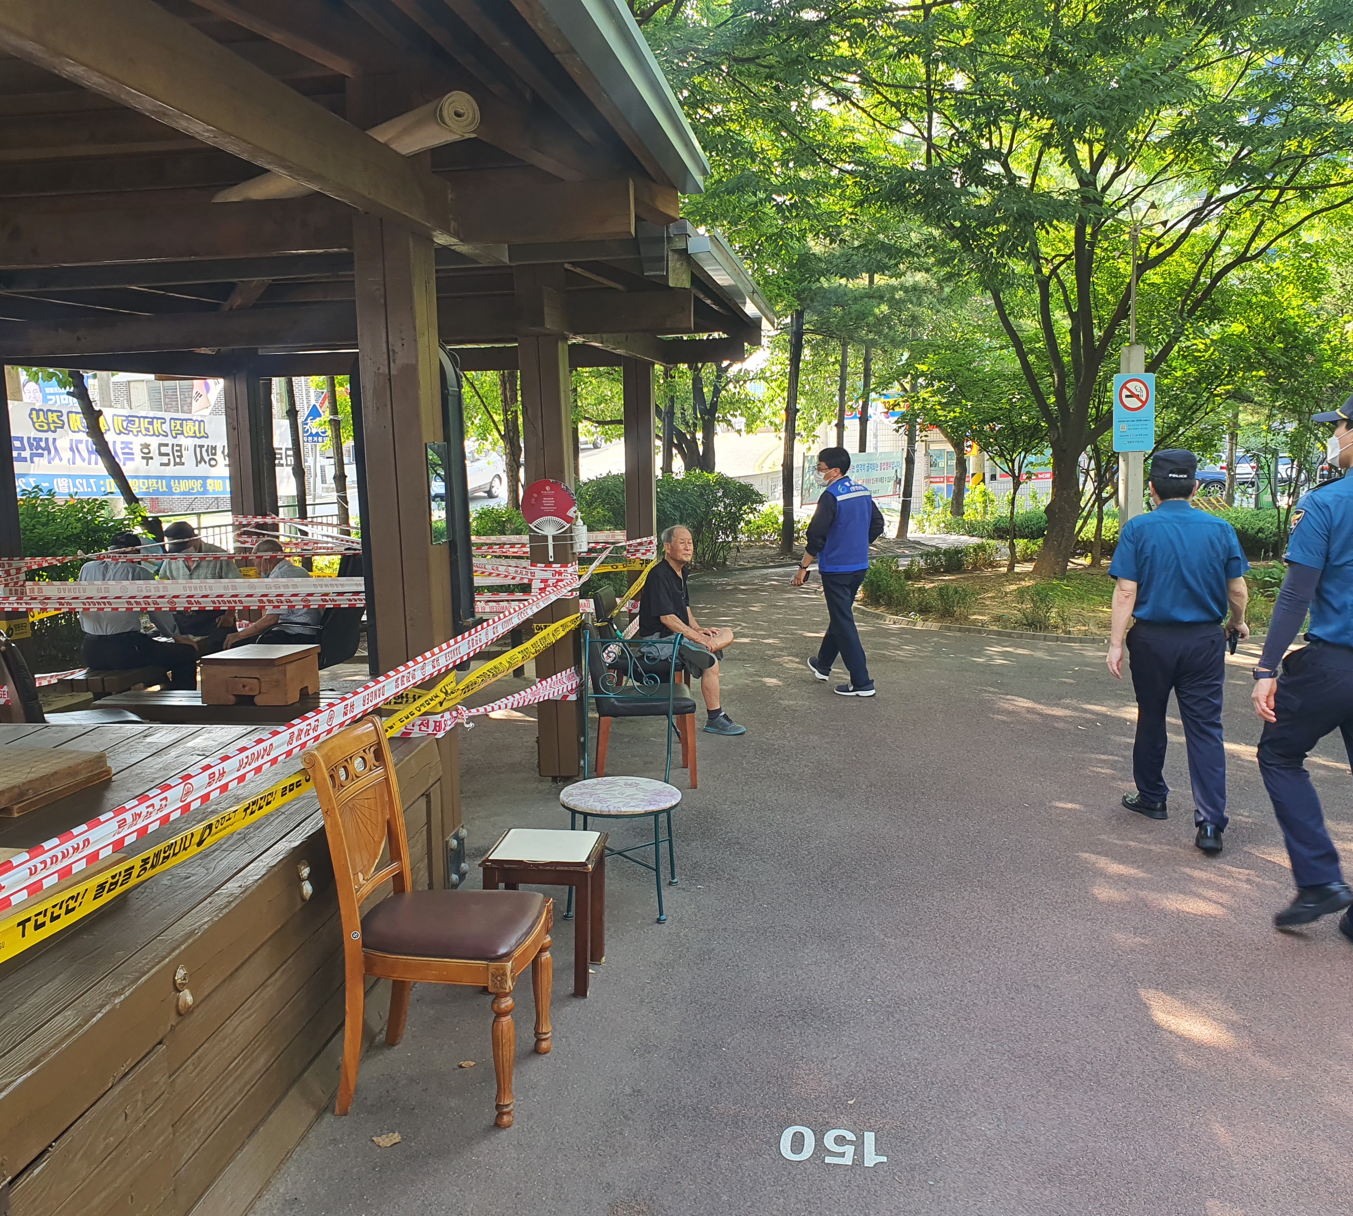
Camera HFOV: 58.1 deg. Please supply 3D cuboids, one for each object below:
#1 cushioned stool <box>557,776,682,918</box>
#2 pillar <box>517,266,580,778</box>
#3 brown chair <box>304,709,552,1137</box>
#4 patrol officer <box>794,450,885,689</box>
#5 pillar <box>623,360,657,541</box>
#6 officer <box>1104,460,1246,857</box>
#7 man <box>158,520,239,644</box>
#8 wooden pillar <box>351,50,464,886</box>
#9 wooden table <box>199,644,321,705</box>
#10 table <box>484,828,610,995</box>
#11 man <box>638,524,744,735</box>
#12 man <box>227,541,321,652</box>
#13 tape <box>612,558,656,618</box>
[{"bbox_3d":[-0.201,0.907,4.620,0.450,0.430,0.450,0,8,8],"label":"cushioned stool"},{"bbox_3d":[-0.678,-0.438,6.390,0.205,2.700,0.205,0,8,8],"label":"pillar"},{"bbox_3d":[-0.657,0.839,3.372,0.540,1.010,0.460,0,9,9],"label":"brown chair"},{"bbox_3d":[1.111,-0.271,8.292,0.540,1.660,0.620,-8,11,-37],"label":"patrol officer"},{"bbox_3d":[-0.242,-0.672,8.865,0.200,2.250,0.200,0,9,8],"label":"pillar"},{"bbox_3d":[2.169,0.154,5.322,0.600,1.690,0.520,0,9,9],"label":"officer"},{"bbox_3d":[-3.120,0.123,7.988,0.580,1.300,0.700,-2,8,-3],"label":"man"},{"bbox_3d":[-1.021,-0.397,4.712,0.205,3.030,0.210,0,8,8],"label":"wooden pillar"},{"bbox_3d":[-2.250,0.357,6.617,0.470,0.255,0.440,0,8,8],"label":"wooden table"},{"bbox_3d":[-0.428,1.014,4.040,0.360,0.450,0.320,0,9,8],"label":"table"},{"bbox_3d":[0.078,0.141,7.582,0.660,1.240,0.520,3,9,28],"label":"man"},{"bbox_3d":[-2.487,0.162,7.482,0.700,1.200,0.480,0,9,8],"label":"man"},{"bbox_3d":[-0.255,-0.163,7.928,0.100,0.190,1.800,0,9,8],"label":"tape"}]

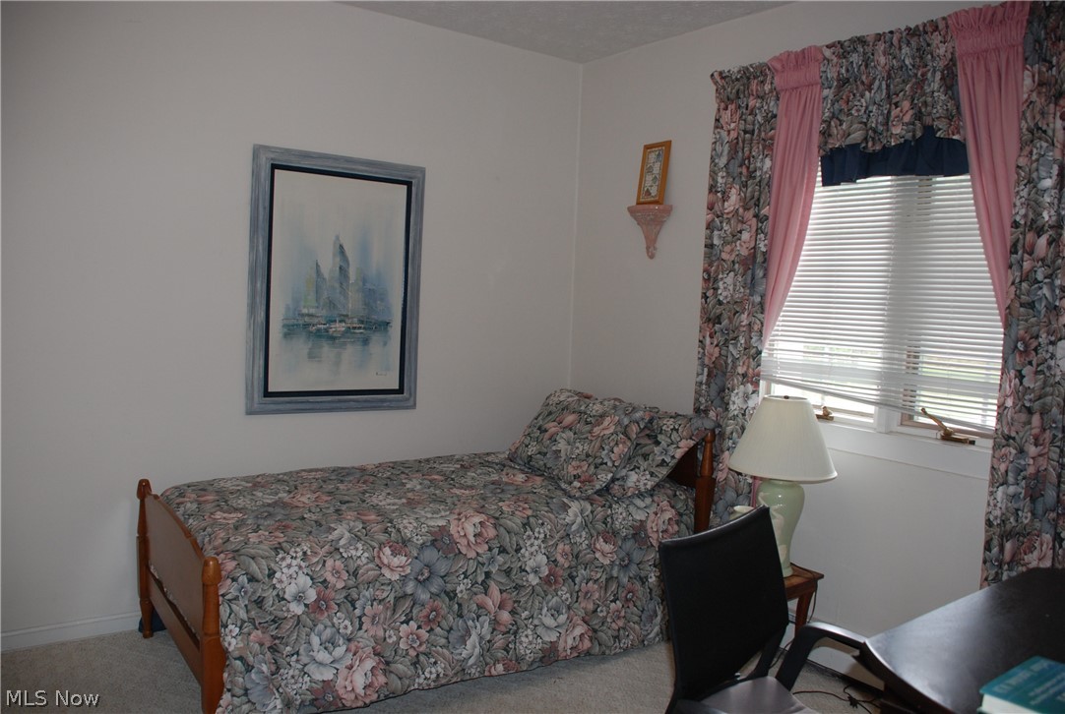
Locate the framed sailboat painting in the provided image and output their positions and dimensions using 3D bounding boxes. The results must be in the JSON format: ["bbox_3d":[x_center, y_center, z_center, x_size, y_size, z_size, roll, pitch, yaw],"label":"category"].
[{"bbox_3d":[-0.790,-0.291,3.305,0.740,1.048,0.040,-2,6,-37],"label":"framed sailboat painting"}]

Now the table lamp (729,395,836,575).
[{"bbox_3d":[0.846,0.437,2.723,0.355,0.612,0.355,-2,6,-37],"label":"table lamp"}]

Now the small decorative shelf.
[{"bbox_3d":[0.492,-0.556,3.547,0.130,0.240,0.215,-2,6,-36],"label":"small decorative shelf"}]

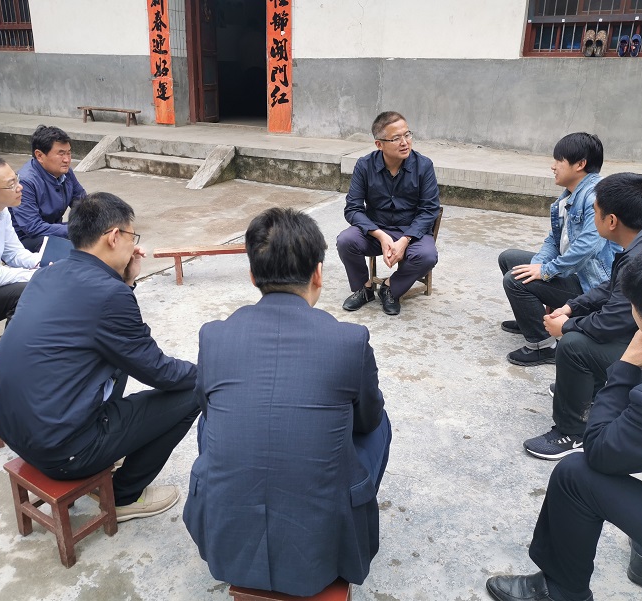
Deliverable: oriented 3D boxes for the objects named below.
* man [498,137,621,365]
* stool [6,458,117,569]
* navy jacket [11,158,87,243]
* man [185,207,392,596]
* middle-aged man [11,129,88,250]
[{"bbox_3d":[1.271,-0.290,3.189,0.700,1.080,0.530,1,20,0],"label":"man"},{"bbox_3d":[-0.765,0.599,1.863,0.257,0.251,0.200,15,24,32],"label":"stool"},{"bbox_3d":[-1.446,-0.505,3.354,0.440,0.490,0.490,9,22,20],"label":"navy jacket"},{"bbox_3d":[-0.044,0.320,1.724,0.590,1.150,0.770,3,21,5],"label":"man"},{"bbox_3d":[-1.385,-0.343,3.362,0.760,1.160,0.560,10,23,23],"label":"middle-aged man"}]

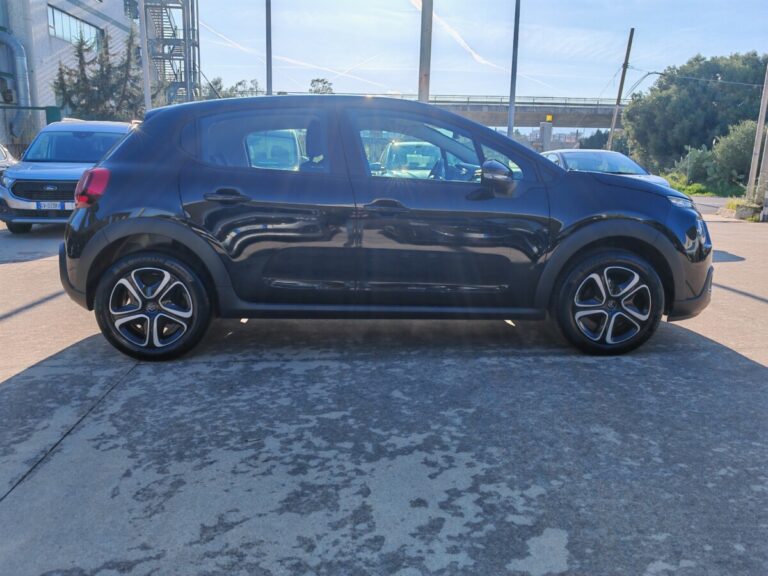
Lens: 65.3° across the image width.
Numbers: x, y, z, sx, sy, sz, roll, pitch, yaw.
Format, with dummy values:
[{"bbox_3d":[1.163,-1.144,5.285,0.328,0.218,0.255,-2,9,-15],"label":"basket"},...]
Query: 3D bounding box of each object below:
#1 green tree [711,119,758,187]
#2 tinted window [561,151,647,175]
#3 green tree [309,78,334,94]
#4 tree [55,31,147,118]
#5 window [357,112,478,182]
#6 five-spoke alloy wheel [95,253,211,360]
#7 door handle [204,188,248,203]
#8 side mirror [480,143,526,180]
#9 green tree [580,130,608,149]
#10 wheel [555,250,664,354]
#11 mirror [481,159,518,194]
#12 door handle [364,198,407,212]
[{"bbox_3d":[16.042,-5.828,27.328,2.800,3.500,2.800,7,13,29],"label":"green tree"},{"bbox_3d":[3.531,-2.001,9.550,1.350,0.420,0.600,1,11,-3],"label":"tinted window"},{"bbox_3d":[-6.565,-16.716,62.977,4.200,10.130,4.200,0,11,-6],"label":"green tree"},{"bbox_3d":[-11.309,-7.159,24.111,3.700,6.320,3.700,-4,12,-24],"label":"tree"},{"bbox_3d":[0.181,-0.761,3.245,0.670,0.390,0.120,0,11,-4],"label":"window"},{"bbox_3d":[-1.251,0.080,3.304,0.630,0.630,0.205,0,11,-4],"label":"five-spoke alloy wheel"},{"bbox_3d":[-0.816,-0.479,3.102,0.225,0.070,0.055,0,11,-4],"label":"door handle"},{"bbox_3d":[0.623,-0.644,3.148,0.180,0.180,0.200,0,11,-4],"label":"side mirror"},{"bbox_3d":[20.327,-12.853,58.542,3.400,5.290,3.400,5,12,18],"label":"green tree"},{"bbox_3d":[1.282,0.074,3.495,0.630,0.630,0.205,0,11,-4],"label":"wheel"},{"bbox_3d":[0.599,-0.589,3.106,0.170,0.175,0.210,0,11,-4],"label":"mirror"},{"bbox_3d":[0.008,-0.437,3.173,0.220,0.070,0.055,0,11,-4],"label":"door handle"}]

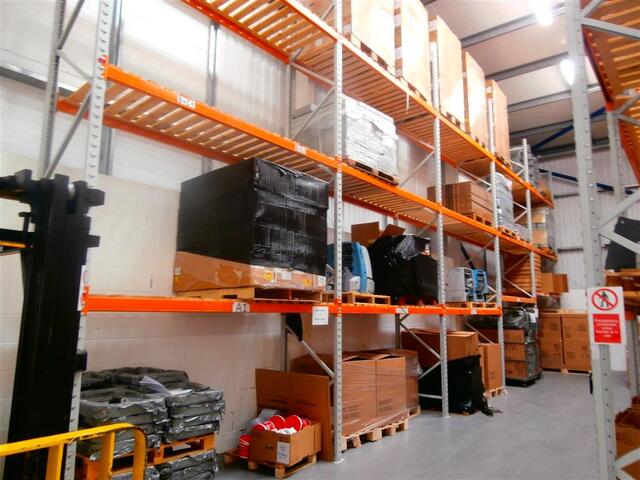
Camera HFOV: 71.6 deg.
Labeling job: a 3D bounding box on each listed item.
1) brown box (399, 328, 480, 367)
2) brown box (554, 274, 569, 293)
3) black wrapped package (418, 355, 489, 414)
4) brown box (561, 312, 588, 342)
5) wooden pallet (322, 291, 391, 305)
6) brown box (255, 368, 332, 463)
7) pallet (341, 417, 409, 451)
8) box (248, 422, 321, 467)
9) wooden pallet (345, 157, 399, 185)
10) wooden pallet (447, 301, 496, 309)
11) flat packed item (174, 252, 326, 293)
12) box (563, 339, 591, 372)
[{"bbox_3d":[2.128,1.914,7.834,1.202,0.512,0.532,-7,-12,39],"label":"brown box"},{"bbox_3d":[7.290,1.331,13.429,0.360,0.510,0.420,-6,-11,39],"label":"brown box"},{"bbox_3d":[2.105,2.380,7.512,1.080,0.880,0.560,-7,-12,39],"label":"black wrapped package"},{"bbox_3d":[7.146,2.426,12.311,0.630,0.729,0.552,-7,-12,39],"label":"brown box"},{"bbox_3d":[0.242,0.827,6.200,1.150,0.120,0.970,-6,-11,39],"label":"wooden pallet"},{"bbox_3d":[-0.345,2.060,5.321,1.200,0.900,0.100,-6,-11,39],"label":"brown box"},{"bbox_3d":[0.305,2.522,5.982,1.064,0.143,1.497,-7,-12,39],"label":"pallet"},{"bbox_3d":[-0.348,2.159,4.789,0.490,0.305,0.633,-4,-10,29],"label":"box"},{"bbox_3d":[0.340,-0.877,6.171,0.985,0.138,1.212,-7,-12,39],"label":"wooden pallet"},{"bbox_3d":[2.622,1.243,8.441,1.024,0.118,1.241,-7,-12,39],"label":"wooden pallet"},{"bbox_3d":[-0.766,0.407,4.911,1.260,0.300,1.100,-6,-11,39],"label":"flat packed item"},{"bbox_3d":[7.119,3.158,12.209,0.640,0.749,0.552,-7,-12,39],"label":"box"}]

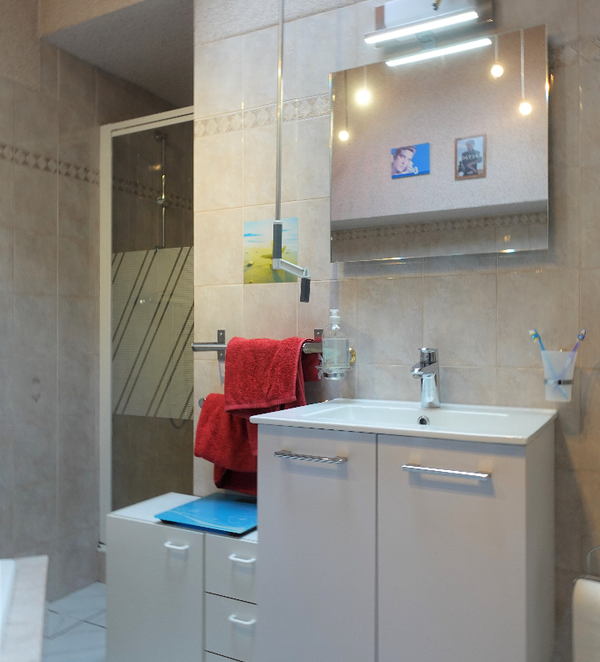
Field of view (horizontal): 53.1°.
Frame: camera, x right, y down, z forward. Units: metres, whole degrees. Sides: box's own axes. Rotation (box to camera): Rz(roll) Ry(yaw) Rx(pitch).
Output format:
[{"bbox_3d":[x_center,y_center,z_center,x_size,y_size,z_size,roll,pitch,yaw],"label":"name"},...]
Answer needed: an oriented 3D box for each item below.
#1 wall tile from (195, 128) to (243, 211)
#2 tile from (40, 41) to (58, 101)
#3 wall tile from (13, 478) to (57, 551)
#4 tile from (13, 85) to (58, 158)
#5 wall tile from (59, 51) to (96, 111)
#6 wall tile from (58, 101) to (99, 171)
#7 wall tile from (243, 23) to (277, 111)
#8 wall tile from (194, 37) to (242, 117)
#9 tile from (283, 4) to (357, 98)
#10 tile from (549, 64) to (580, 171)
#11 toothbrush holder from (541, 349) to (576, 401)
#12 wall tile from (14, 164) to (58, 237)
[{"bbox_3d":[-0.273,-0.531,2.010,0.200,0.251,0.010,0,0,29],"label":"wall tile"},{"bbox_3d":[-1.013,-1.059,2.416,0.010,0.198,0.079,0,0,28],"label":"tile"},{"bbox_3d":[-1.052,0.737,2.400,0.010,0.251,0.198,0,0,29],"label":"wall tile"},{"bbox_3d":[-1.040,-0.834,2.365,0.010,0.248,0.197,0,0,28],"label":"tile"},{"bbox_3d":[-0.962,-1.070,2.587,0.010,0.212,0.200,0,-1,28],"label":"wall tile"},{"bbox_3d":[-0.946,-0.835,2.539,0.010,0.248,0.197,0,0,28],"label":"wall tile"},{"bbox_3d":[-0.095,-0.842,1.905,0.197,0.248,0.010,0,0,28],"label":"wall tile"},{"bbox_3d":[-0.273,-0.845,2.012,0.200,0.248,0.010,0,0,29],"label":"wall tile"},{"bbox_3d":[0.082,-0.847,1.831,0.200,0.253,0.012,0,0,27],"label":"tile"},{"bbox_3d":[0.605,-0.527,1.528,0.197,0.248,0.010,0,0,28],"label":"tile"},{"bbox_3d":[0.624,0.108,1.446,0.081,0.122,0.085,0,0,29],"label":"toothbrush holder"},{"bbox_3d":[-1.057,-0.522,2.407,0.010,0.252,0.200,0,-1,28],"label":"wall tile"}]

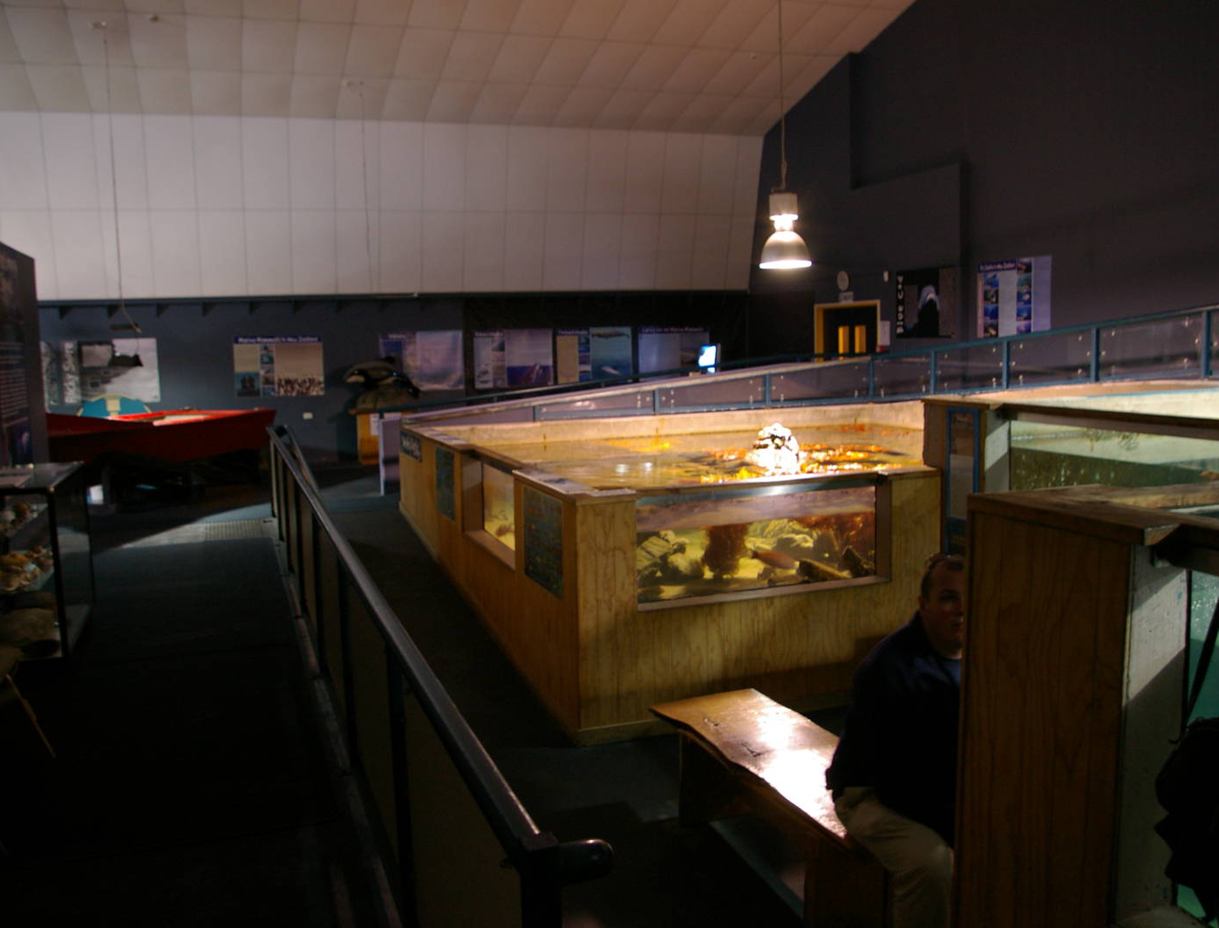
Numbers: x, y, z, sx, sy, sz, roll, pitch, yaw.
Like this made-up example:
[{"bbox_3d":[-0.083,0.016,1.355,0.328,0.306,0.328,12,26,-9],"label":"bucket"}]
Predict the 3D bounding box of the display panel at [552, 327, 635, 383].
[{"bbox_3d":[-0.221,-1.676,16.202,1.200,0.850,0.030,-4,7,-19],"label":"display panel"}]

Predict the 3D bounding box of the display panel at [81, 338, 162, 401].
[{"bbox_3d":[-6.590,-1.224,13.976,1.080,0.860,0.030,-4,7,-20],"label":"display panel"}]

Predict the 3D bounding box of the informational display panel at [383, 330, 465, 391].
[{"bbox_3d":[-2.734,-1.503,15.336,1.190,0.850,0.030,-4,7,-20],"label":"informational display panel"}]

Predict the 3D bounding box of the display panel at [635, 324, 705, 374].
[{"bbox_3d":[1.054,-1.764,16.646,1.200,0.850,0.030,-4,7,-19],"label":"display panel"}]

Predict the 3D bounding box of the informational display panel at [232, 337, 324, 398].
[{"bbox_3d":[-4.628,-1.365,14.625,1.180,0.840,0.030,-4,7,-20],"label":"informational display panel"}]

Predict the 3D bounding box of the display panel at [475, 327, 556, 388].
[{"bbox_3d":[-1.439,-1.591,15.778,1.200,0.850,0.030,-4,7,-19],"label":"display panel"}]

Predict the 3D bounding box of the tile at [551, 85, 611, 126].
[{"bbox_3d":[-0.407,-4.962,14.470,0.626,0.030,1.150,-4,-7,-19],"label":"tile"}]

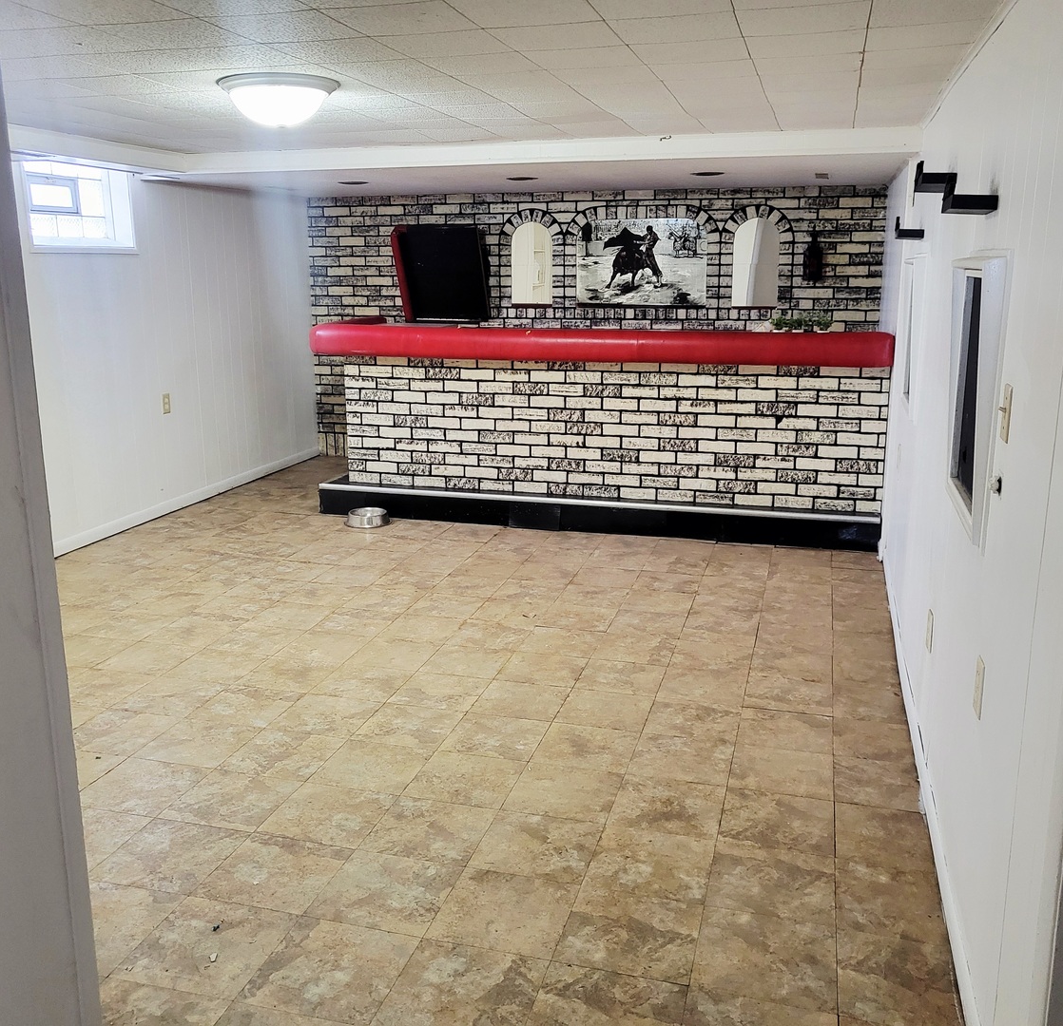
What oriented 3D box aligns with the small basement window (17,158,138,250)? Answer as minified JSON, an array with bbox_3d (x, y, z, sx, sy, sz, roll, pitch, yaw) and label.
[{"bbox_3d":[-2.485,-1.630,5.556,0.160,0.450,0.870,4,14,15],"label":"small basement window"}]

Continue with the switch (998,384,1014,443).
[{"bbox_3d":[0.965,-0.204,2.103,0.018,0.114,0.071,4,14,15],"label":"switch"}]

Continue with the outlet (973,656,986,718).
[{"bbox_3d":[0.965,0.377,2.220,0.009,0.116,0.071,4,14,15],"label":"outlet"}]

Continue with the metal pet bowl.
[{"bbox_3d":[-0.975,0.028,6.144,0.262,0.066,0.262,0,14,0],"label":"metal pet bowl"}]

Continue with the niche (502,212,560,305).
[{"bbox_3d":[0.013,-1.851,7.486,0.475,0.700,0.100,4,14,15],"label":"niche"}]

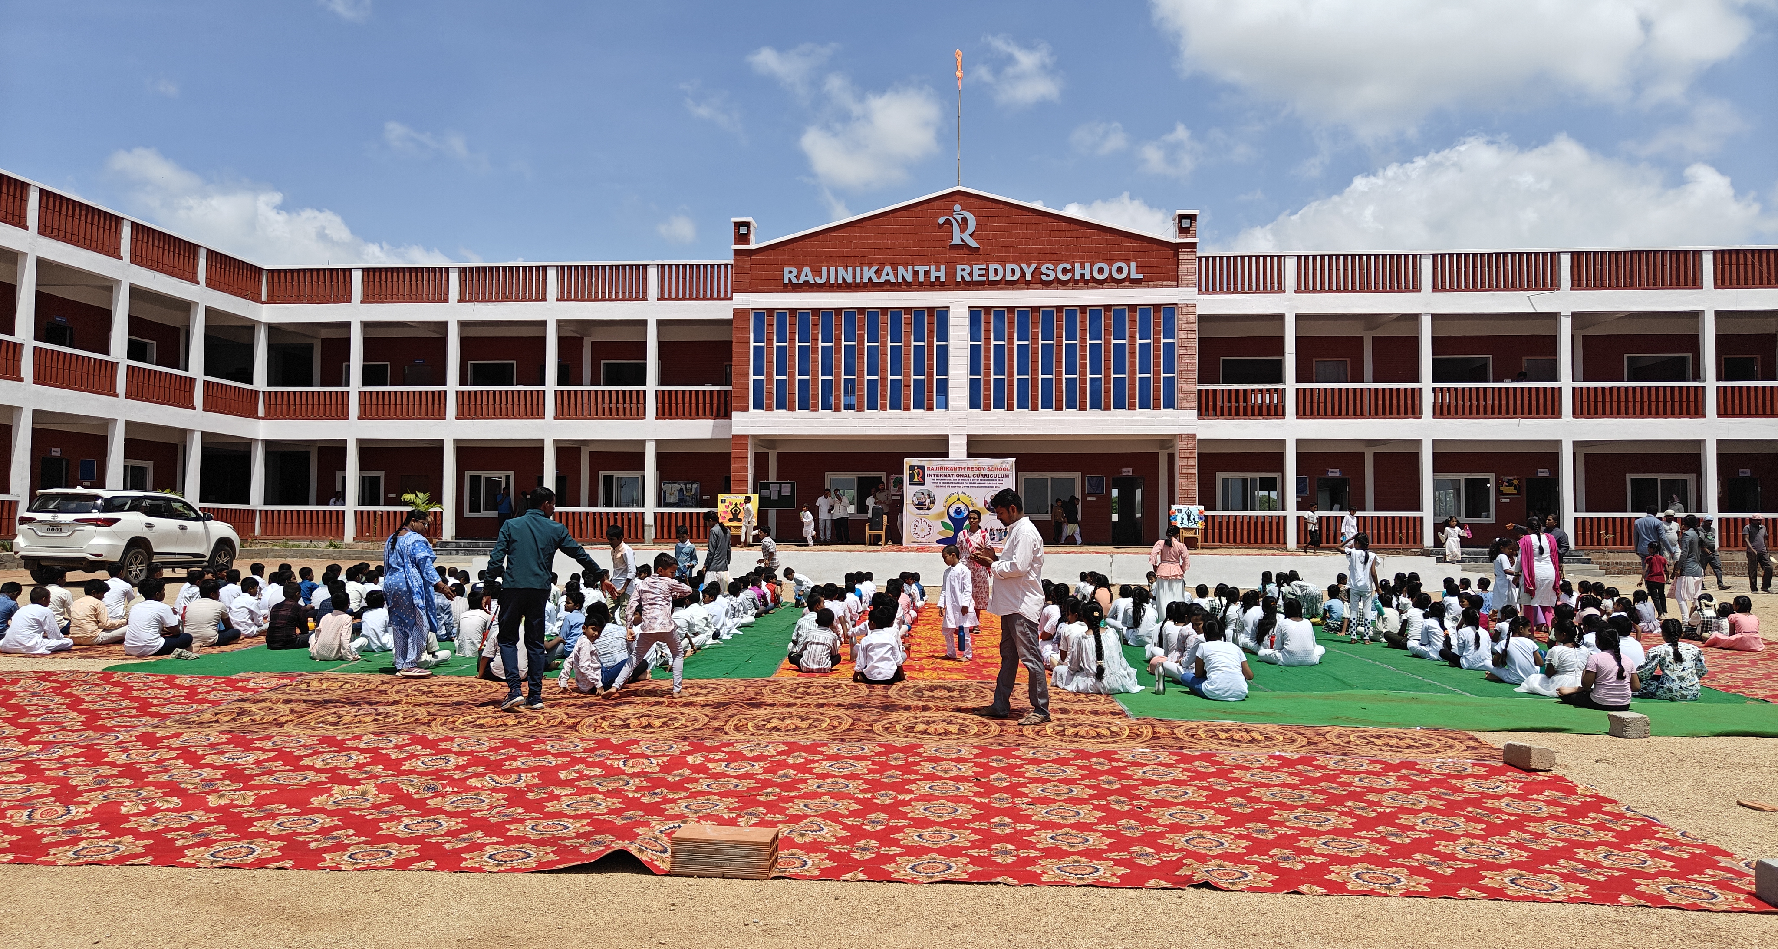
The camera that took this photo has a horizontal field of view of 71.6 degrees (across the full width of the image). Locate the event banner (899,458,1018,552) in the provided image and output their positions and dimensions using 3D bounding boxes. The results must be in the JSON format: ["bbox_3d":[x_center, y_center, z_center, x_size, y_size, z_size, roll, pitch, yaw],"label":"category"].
[{"bbox_3d":[1.913,0.758,33.290,3.031,2.393,0.080,0,-3,5],"label":"event banner"}]

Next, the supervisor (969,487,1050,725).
[{"bbox_3d":[0.892,0.943,9.036,0.560,1.680,0.520,0,-2,3],"label":"supervisor"}]

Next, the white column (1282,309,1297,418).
[{"bbox_3d":[11.715,-3.184,36.000,0.290,3.150,0.290,0,-2,5],"label":"white column"}]

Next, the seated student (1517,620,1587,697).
[{"bbox_3d":[5.812,1.579,10.812,0.460,0.654,0.510,1,-3,-10],"label":"seated student"}]

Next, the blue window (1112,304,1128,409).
[{"bbox_3d":[6.341,-3.170,33.906,0.407,2.837,0.100,0,-2,5],"label":"blue window"}]

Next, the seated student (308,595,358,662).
[{"bbox_3d":[-5.751,1.560,12.744,0.470,0.656,0.520,0,-2,8],"label":"seated student"}]

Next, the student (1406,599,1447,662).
[{"bbox_3d":[5.884,1.675,13.466,0.400,0.662,0.450,1,-3,-12],"label":"student"}]

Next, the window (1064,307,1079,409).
[{"bbox_3d":[5.024,-3.181,34.021,0.409,2.846,0.100,0,-2,5],"label":"window"}]

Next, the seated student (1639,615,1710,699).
[{"bbox_3d":[6.578,1.530,10.343,0.500,0.670,0.480,0,-2,5],"label":"seated student"}]

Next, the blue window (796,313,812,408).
[{"bbox_3d":[-2.448,-3.291,35.616,0.417,2.917,0.100,0,-3,5],"label":"blue window"}]

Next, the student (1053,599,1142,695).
[{"bbox_3d":[1.779,1.460,10.566,0.700,0.760,0.650,0,-2,-2],"label":"student"}]

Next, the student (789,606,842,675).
[{"bbox_3d":[-0.696,1.577,11.938,0.510,0.632,0.500,0,-3,0],"label":"student"}]

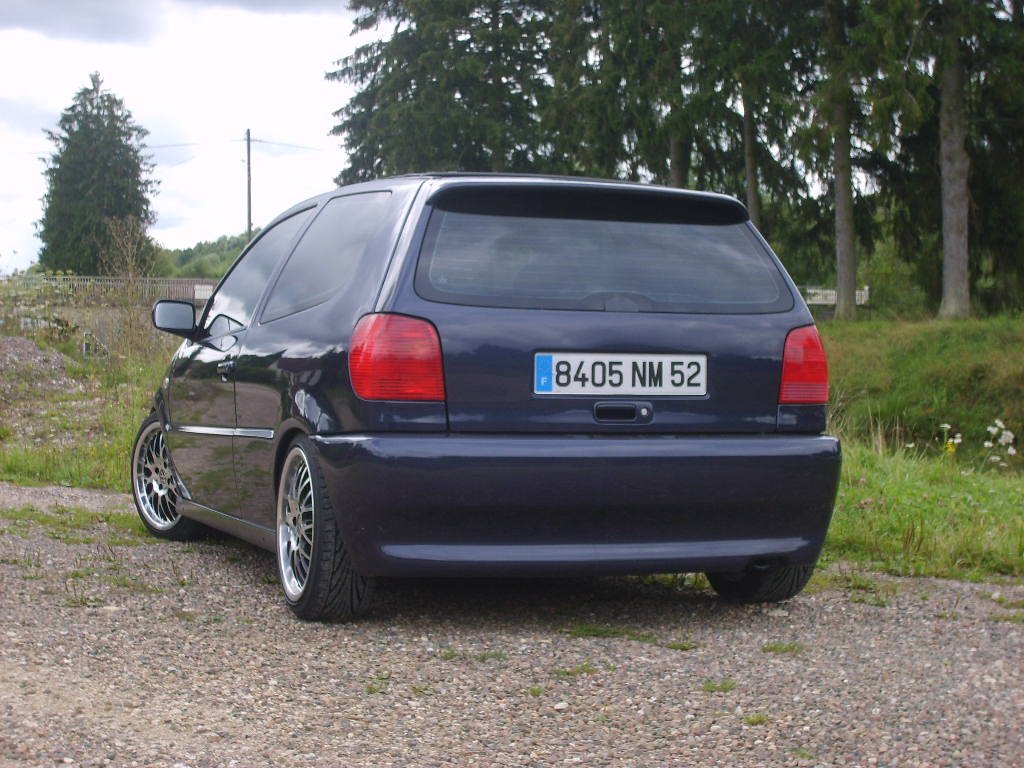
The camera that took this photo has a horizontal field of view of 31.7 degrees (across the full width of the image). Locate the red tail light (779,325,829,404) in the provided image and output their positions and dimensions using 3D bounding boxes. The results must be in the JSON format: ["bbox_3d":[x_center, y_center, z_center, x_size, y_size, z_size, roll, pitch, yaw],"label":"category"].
[{"bbox_3d":[0.862,-0.061,5.309,0.240,0.240,0.180,1,1,-20],"label":"red tail light"}]

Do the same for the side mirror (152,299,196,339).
[{"bbox_3d":[-1.239,-0.240,6.632,0.175,0.145,0.110,1,1,-20],"label":"side mirror"}]

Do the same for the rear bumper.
[{"bbox_3d":[0.256,0.333,5.133,1.620,0.390,0.380,1,1,-20],"label":"rear bumper"}]

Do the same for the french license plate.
[{"bbox_3d":[0.307,-0.026,5.006,0.520,0.110,0.015,1,-2,-20],"label":"french license plate"}]

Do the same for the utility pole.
[{"bbox_3d":[-11.347,-7.370,78.000,0.200,7.350,0.200,0,1,0],"label":"utility pole"}]

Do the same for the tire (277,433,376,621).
[{"bbox_3d":[-0.535,0.404,5.271,0.205,0.565,0.565,1,1,-20],"label":"tire"}]

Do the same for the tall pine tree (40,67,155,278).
[{"bbox_3d":[-17.228,-8.458,75.000,4.800,8.980,4.800,0,1,0],"label":"tall pine tree"}]

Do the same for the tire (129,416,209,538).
[{"bbox_3d":[-1.376,0.369,7.559,0.205,0.565,0.565,0,1,-42],"label":"tire"}]

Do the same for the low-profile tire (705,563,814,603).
[{"bbox_3d":[0.763,0.417,5.755,0.205,0.565,0.565,1,1,-20],"label":"low-profile tire"}]

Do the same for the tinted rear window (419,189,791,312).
[{"bbox_3d":[0.261,-0.360,5.140,1.150,0.360,0.100,1,-26,-20],"label":"tinted rear window"}]

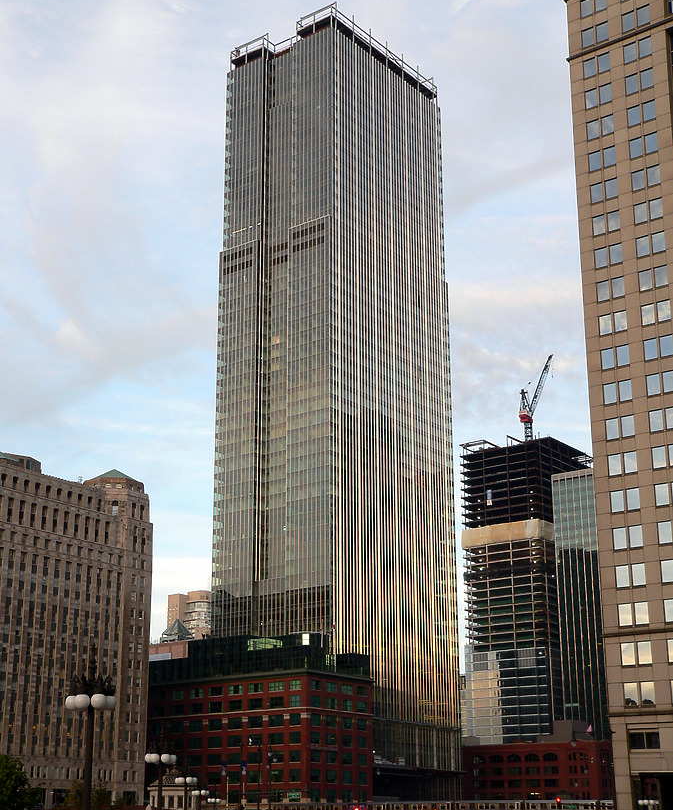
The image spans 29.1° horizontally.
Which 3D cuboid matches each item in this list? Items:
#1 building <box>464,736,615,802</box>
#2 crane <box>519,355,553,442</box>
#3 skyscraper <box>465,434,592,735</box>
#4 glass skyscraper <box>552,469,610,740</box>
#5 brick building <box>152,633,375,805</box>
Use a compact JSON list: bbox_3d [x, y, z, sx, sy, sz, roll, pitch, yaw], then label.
[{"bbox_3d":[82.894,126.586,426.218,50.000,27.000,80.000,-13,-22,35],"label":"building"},{"bbox_3d":[93.751,-3.015,616.004,25.000,55.000,6.000,16,-24,-41],"label":"crane"},{"bbox_3d":[92.432,103.823,579.136,45.000,165.000,56.000,-13,-22,35],"label":"skyscraper"},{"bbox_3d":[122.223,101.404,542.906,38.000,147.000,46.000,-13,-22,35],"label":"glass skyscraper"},{"bbox_3d":[-21.345,82.204,318.238,56.000,45.000,25.500,-13,-22,35],"label":"brick building"}]

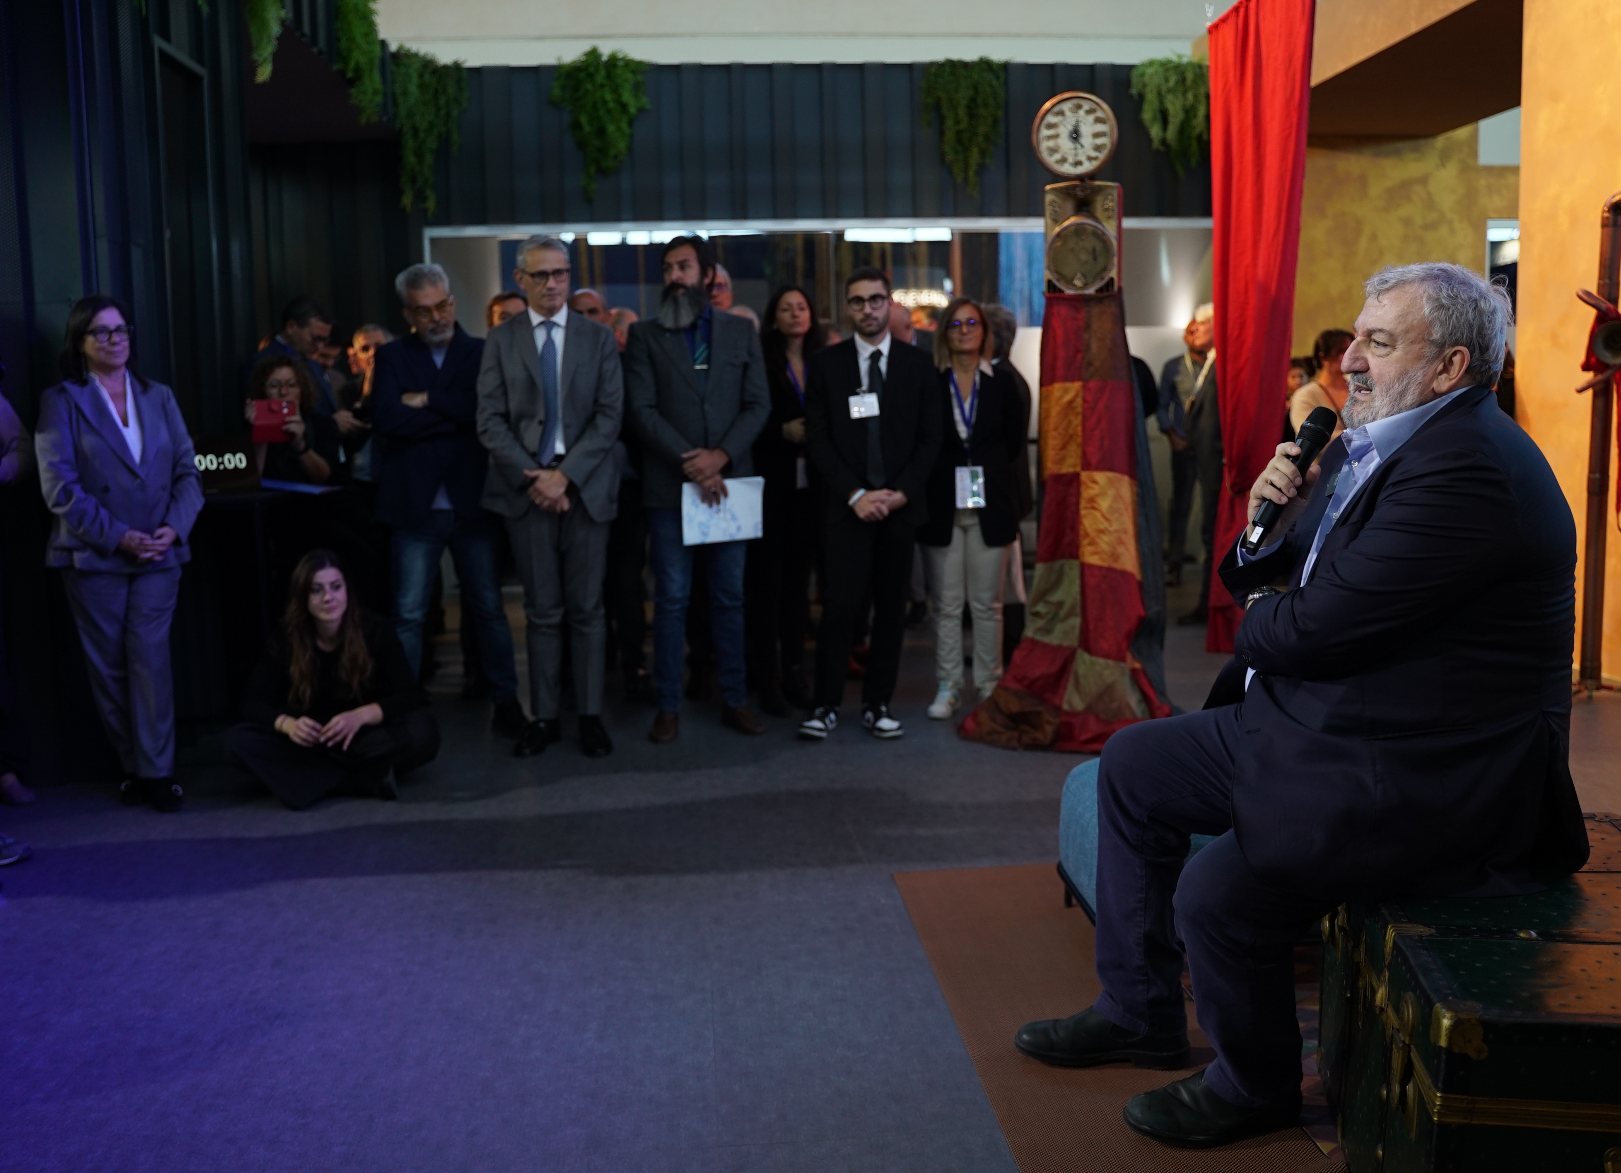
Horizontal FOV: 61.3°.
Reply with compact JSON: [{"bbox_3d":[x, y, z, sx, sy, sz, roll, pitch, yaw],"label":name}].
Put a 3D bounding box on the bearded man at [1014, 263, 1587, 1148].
[{"bbox_3d":[0.791,0.183,2.220,0.911,1.372,0.598,0,7,7],"label":"bearded man"}]

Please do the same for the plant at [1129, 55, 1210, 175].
[{"bbox_3d":[2.433,-3.153,9.168,0.529,0.749,0.363,-2,7,-5],"label":"plant"}]

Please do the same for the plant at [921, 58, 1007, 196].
[{"bbox_3d":[1.016,-3.033,9.064,0.545,0.867,0.363,-2,7,-5],"label":"plant"}]

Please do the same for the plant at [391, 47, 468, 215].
[{"bbox_3d":[-2.441,-2.915,8.787,0.442,1.022,0.363,-2,7,-5],"label":"plant"}]

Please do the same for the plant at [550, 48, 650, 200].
[{"bbox_3d":[-1.353,-2.985,8.870,0.624,0.934,0.363,-2,7,-5],"label":"plant"}]

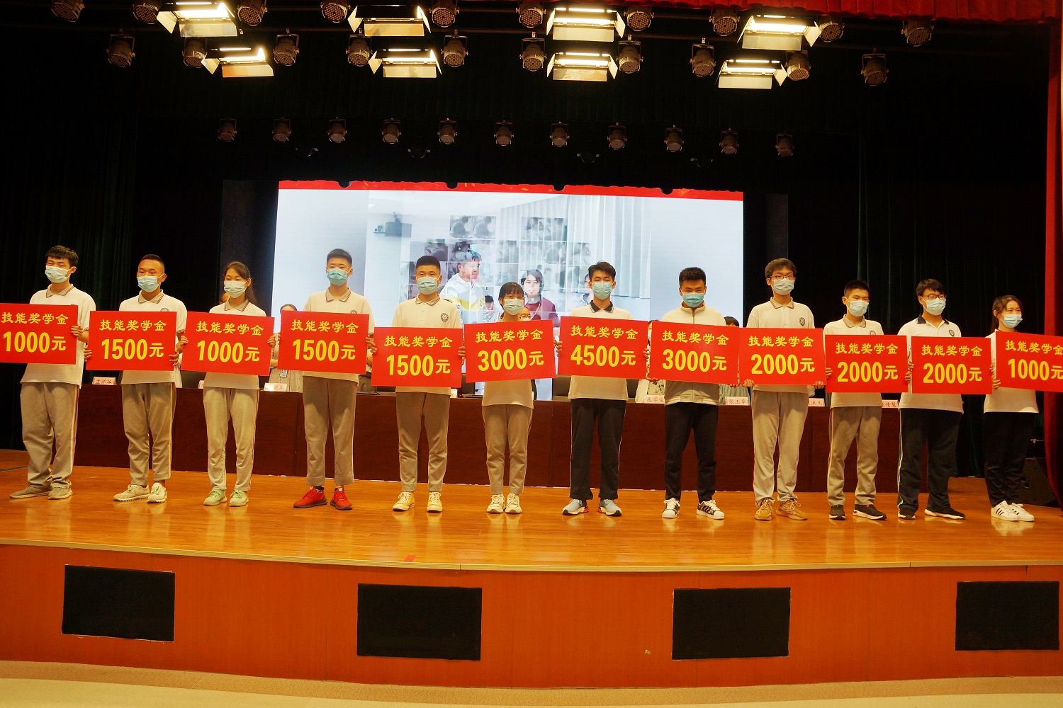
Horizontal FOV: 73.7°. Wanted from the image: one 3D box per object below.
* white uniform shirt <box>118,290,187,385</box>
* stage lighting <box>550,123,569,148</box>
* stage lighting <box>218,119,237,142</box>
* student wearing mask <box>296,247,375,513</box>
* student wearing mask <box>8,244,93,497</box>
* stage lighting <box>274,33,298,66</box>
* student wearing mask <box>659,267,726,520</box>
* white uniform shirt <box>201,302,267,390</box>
[{"bbox_3d":[-2.699,-0.118,5.050,0.500,0.690,0.310,2,-1,8],"label":"white uniform shirt"},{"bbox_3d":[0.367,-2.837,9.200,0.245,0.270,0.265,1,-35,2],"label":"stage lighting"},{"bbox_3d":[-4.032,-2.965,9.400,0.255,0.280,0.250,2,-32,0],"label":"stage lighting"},{"bbox_3d":[-1.370,0.178,4.900,0.540,1.775,0.410,2,-2,0],"label":"student wearing mask"},{"bbox_3d":[-3.340,0.122,4.970,0.540,1.765,0.420,2,-2,-3],"label":"student wearing mask"},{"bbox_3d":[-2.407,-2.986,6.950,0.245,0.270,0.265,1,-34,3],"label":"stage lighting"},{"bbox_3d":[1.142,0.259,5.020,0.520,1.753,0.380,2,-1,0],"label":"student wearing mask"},{"bbox_3d":[-2.075,-0.064,4.960,0.430,0.640,0.280,2,-2,0],"label":"white uniform shirt"}]

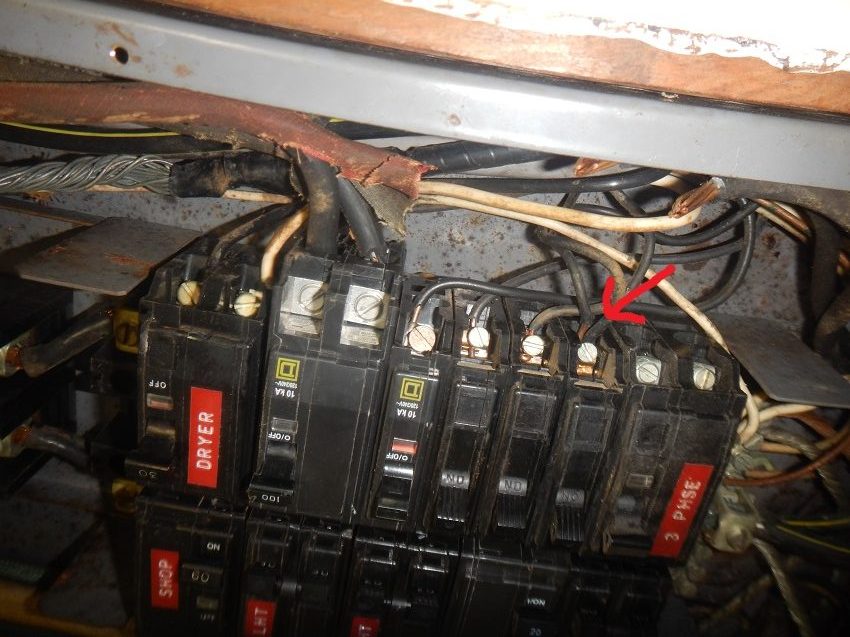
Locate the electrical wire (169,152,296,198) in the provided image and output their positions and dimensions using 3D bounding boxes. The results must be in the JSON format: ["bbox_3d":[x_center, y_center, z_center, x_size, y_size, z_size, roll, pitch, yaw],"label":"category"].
[{"bbox_3d":[-0.069,-0.051,0.244,0.014,0.045,0.015,-80,-10,-68],"label":"electrical wire"}]

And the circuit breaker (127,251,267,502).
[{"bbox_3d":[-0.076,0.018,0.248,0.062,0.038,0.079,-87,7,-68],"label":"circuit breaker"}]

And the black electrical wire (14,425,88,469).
[{"bbox_3d":[-0.161,0.055,0.297,0.012,0.033,0.014,-96,30,-67],"label":"black electrical wire"}]

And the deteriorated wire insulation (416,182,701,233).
[{"bbox_3d":[0.041,-0.038,0.227,0.011,0.094,0.014,-43,-46,-63],"label":"deteriorated wire insulation"}]

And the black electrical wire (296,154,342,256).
[{"bbox_3d":[-0.035,-0.037,0.232,0.013,0.016,0.035,-86,6,-65],"label":"black electrical wire"}]

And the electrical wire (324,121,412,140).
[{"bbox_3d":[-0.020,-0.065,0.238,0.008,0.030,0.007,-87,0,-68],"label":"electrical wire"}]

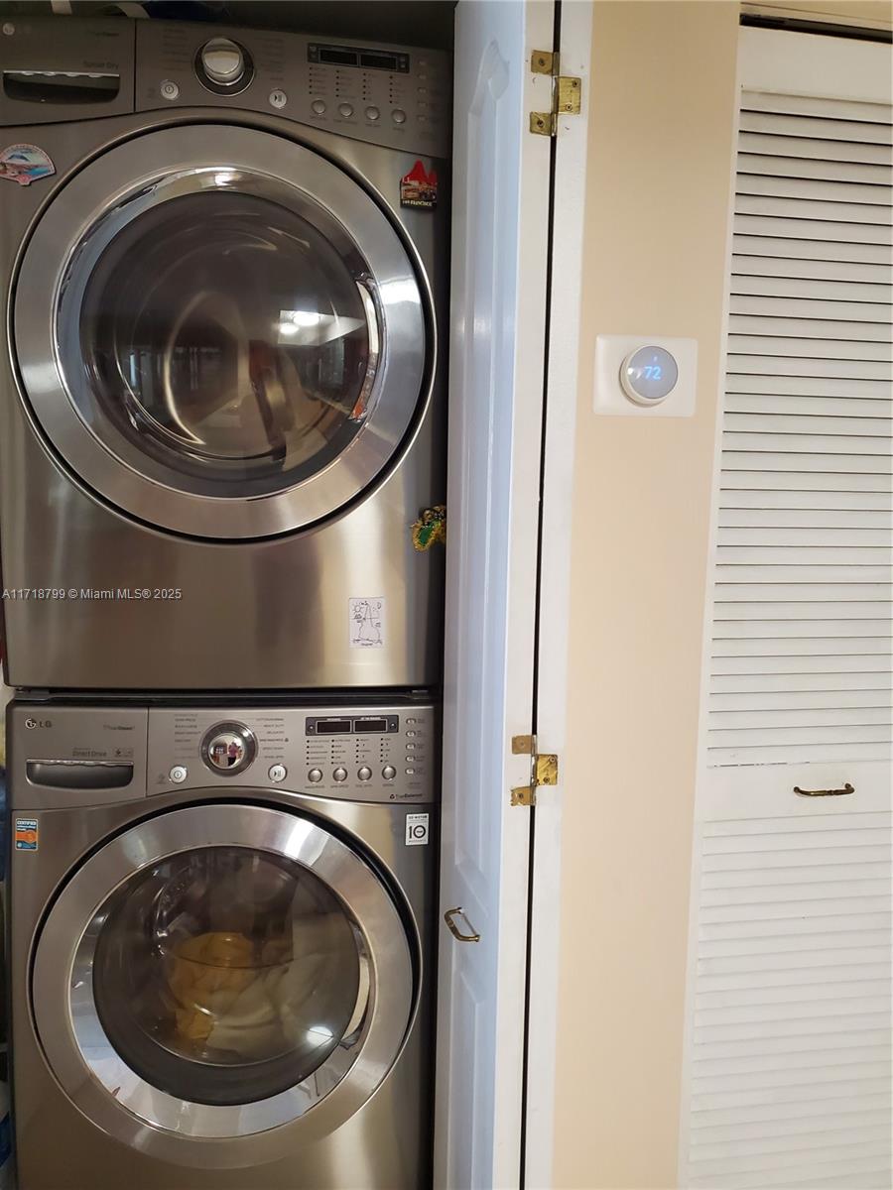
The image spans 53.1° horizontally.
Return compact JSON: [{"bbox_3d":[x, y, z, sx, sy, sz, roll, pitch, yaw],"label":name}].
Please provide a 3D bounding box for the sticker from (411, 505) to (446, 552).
[{"bbox_3d":[-0.024,-0.103,1.384,0.058,0.072,0.013,-1,7,-14],"label":"sticker"}]

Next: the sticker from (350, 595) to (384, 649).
[{"bbox_3d":[-0.122,0.043,1.381,0.054,0.081,0.004,0,7,-10],"label":"sticker"}]

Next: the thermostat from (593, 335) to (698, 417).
[{"bbox_3d":[0.286,-0.309,1.260,0.149,0.110,0.032,0,7,-10],"label":"thermostat"}]

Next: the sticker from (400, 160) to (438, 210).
[{"bbox_3d":[-0.041,-0.606,1.319,0.056,0.069,0.007,-1,7,-13],"label":"sticker"}]

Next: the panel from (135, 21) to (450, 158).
[{"bbox_3d":[-0.208,-0.729,1.286,0.462,0.160,0.062,0,7,-7],"label":"panel"}]

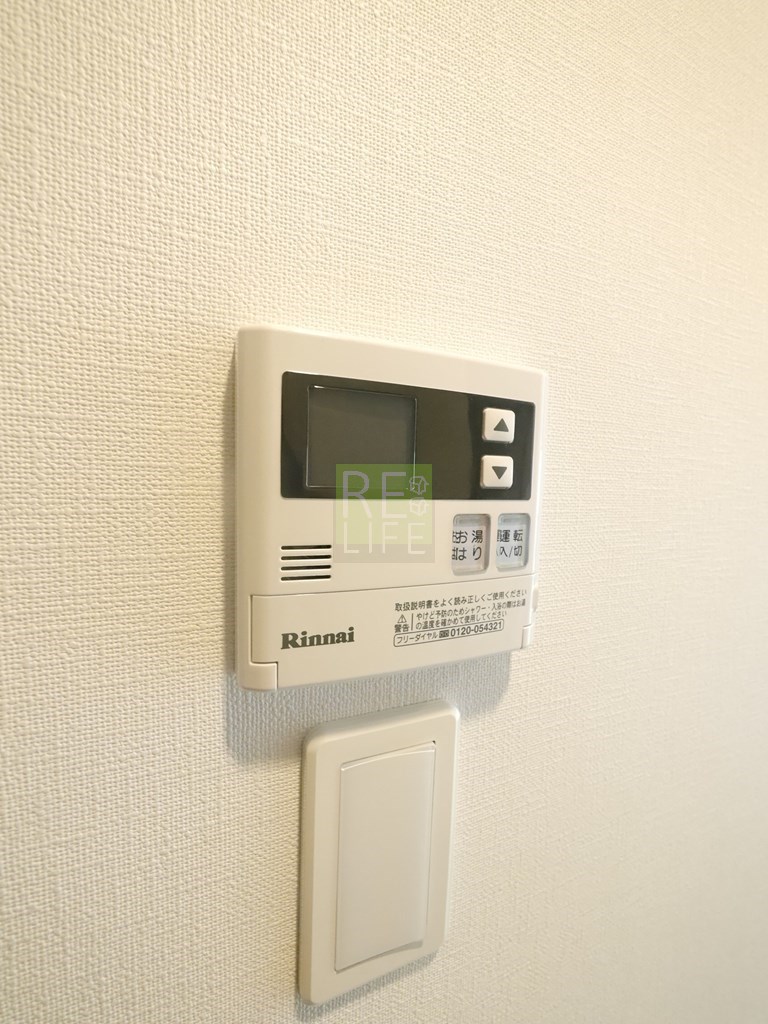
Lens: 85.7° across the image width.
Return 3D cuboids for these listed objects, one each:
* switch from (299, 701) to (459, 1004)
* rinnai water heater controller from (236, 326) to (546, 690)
[{"bbox_3d":[0.001,0.143,0.174,0.070,0.120,0.010,0,6,-22],"label":"switch"},{"bbox_3d":[0.009,0.000,0.162,0.125,0.120,0.019,0,5,-22],"label":"rinnai water heater controller"}]

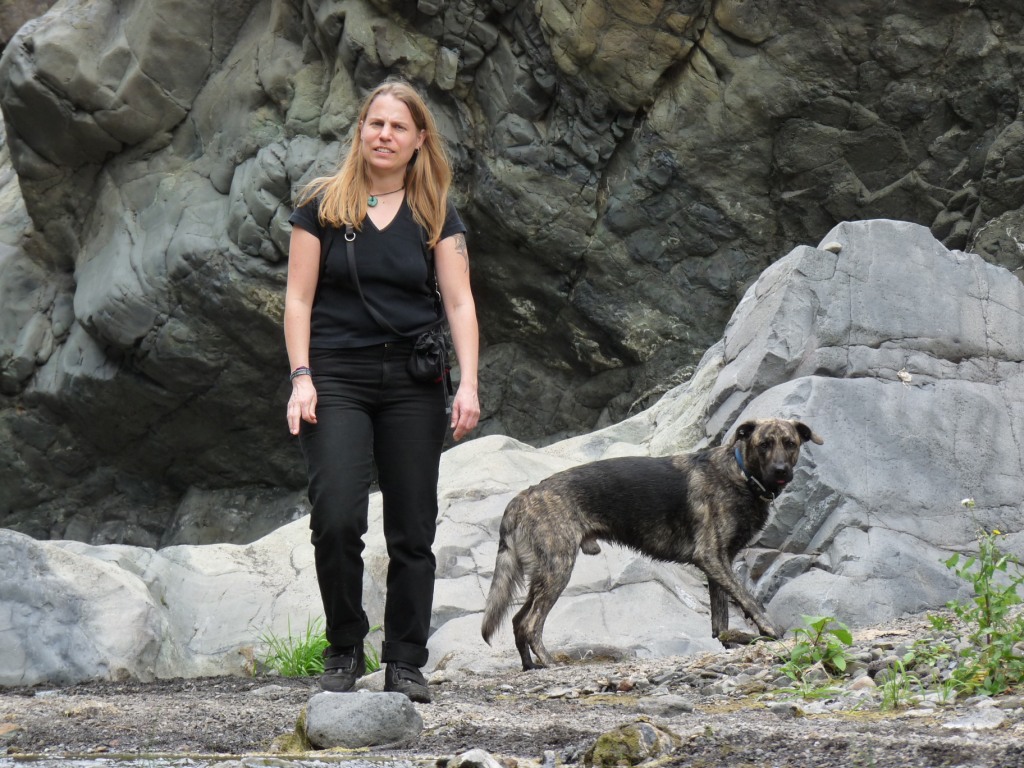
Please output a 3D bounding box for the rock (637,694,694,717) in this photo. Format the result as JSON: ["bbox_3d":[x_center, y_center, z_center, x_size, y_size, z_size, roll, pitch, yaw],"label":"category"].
[{"bbox_3d":[0.404,0.846,14.950,0.153,0.057,0.110,0,1,0],"label":"rock"}]

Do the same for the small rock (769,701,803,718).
[{"bbox_3d":[0.720,0.857,14.950,0.090,0.046,0.075,0,1,0],"label":"small rock"}]

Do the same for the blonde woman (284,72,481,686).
[{"bbox_3d":[-0.351,0.019,15.400,0.530,1.690,0.380,0,1,3],"label":"blonde woman"}]

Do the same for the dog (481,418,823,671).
[{"bbox_3d":[0.393,0.452,16.000,0.950,0.710,0.300,0,1,-9],"label":"dog"}]

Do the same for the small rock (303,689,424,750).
[{"bbox_3d":[-0.377,0.851,14.400,0.300,0.145,0.200,0,1,0],"label":"small rock"}]

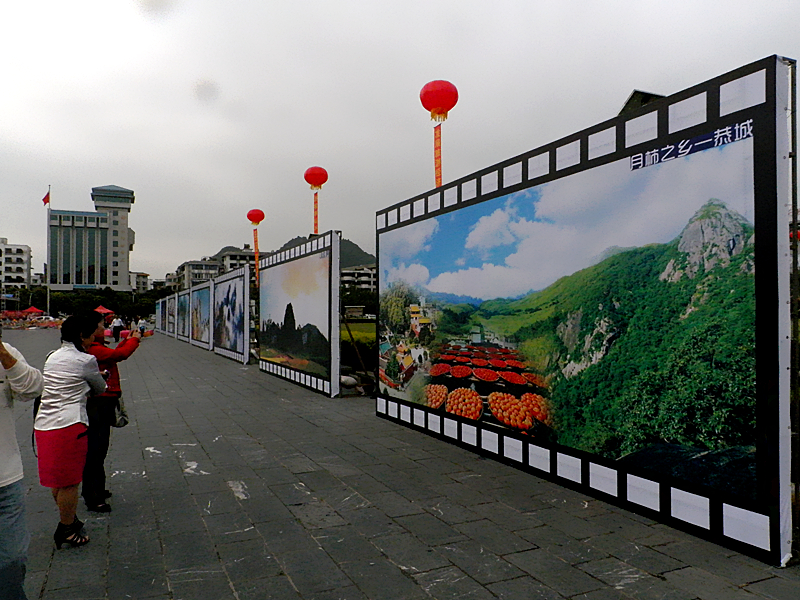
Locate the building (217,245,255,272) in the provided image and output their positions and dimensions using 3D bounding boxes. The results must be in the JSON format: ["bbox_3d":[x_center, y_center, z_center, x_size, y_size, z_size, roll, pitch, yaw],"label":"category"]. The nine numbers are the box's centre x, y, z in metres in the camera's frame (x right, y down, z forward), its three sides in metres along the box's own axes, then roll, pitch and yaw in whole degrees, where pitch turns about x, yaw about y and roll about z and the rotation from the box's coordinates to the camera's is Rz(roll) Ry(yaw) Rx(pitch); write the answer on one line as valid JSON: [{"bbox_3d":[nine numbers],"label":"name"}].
[{"bbox_3d":[-58.745,-5.095,220.855,18.000,27.000,13.000,1,-2,-14],"label":"building"}]

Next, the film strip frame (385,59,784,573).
[{"bbox_3d":[1.079,0.131,6.619,0.180,3.170,6.310,1,-2,-25],"label":"film strip frame"}]

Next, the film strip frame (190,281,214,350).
[{"bbox_3d":[-9.832,0.836,30.065,0.188,3.190,6.450,1,-2,-25],"label":"film strip frame"}]

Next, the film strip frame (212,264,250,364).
[{"bbox_3d":[-6.352,0.575,22.615,0.200,3.210,6.750,1,-2,-25],"label":"film strip frame"}]

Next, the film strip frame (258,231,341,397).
[{"bbox_3d":[-2.604,0.359,14.657,0.188,3.210,6.520,1,-2,-25],"label":"film strip frame"}]

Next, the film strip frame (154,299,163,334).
[{"bbox_3d":[-25.146,1.840,62.962,0.188,3.190,6.450,1,-2,-25],"label":"film strip frame"}]

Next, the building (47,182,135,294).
[{"bbox_3d":[-100.460,-14.286,196.104,25.000,43.400,15.000,1,-2,-25],"label":"building"}]

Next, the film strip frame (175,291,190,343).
[{"bbox_3d":[-13.561,1.001,38.113,0.200,3.210,6.900,1,-2,-25],"label":"film strip frame"}]

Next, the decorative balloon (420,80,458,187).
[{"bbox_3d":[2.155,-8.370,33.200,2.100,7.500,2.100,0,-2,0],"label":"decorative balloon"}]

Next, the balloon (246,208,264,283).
[{"bbox_3d":[-16.991,-6.194,70.900,2.100,8.900,2.100,0,-2,0],"label":"balloon"}]

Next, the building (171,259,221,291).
[{"bbox_3d":[-72.400,-2.309,216.000,12.000,19.600,33.000,1,-2,-25],"label":"building"}]

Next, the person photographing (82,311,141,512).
[{"bbox_3d":[-2.359,0.866,4.941,0.520,1.570,0.480,2,-2,-36],"label":"person photographing"}]

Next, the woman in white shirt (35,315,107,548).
[{"bbox_3d":[-2.287,0.906,4.170,0.430,1.570,0.420,-1,-2,38],"label":"woman in white shirt"}]

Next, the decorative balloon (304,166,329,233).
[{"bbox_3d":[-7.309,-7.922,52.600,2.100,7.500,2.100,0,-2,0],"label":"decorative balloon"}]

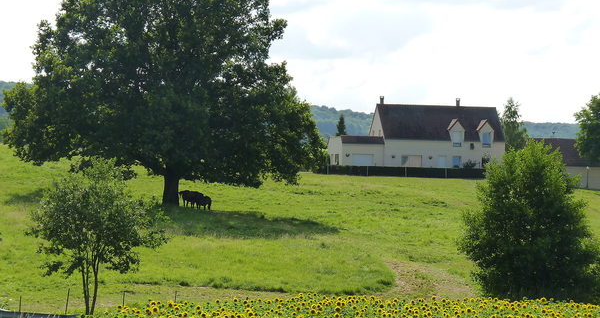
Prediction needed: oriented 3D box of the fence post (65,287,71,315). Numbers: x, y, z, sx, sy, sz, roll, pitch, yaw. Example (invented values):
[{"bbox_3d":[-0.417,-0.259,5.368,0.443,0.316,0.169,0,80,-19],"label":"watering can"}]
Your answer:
[{"bbox_3d":[-9.488,5.841,80.000,0.070,1.220,0.070,7,-2,0],"label":"fence post"}]

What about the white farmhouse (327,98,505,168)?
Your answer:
[{"bbox_3d":[13.181,-2.478,222.000,18.560,8.890,8.200,1,-2,-10],"label":"white farmhouse"}]

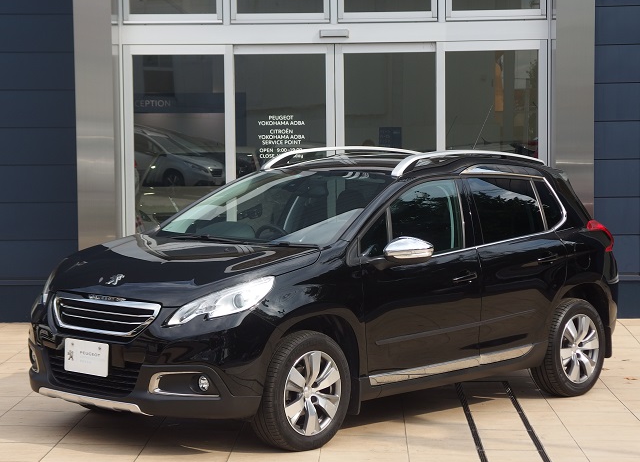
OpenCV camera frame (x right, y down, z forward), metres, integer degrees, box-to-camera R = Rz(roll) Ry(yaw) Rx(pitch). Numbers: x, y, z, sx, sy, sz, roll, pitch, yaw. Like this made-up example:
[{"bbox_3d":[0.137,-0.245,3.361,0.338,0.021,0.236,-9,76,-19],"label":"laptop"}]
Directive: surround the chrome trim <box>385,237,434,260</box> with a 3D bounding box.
[{"bbox_3d":[0.477,0.092,8.520,0.215,0.120,0.155,3,4,41],"label":"chrome trim"}]

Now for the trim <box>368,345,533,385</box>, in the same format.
[{"bbox_3d":[0.767,0.752,8.913,0.035,0.085,1.540,3,4,41],"label":"trim"}]

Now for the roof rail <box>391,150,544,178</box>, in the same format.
[{"bbox_3d":[0.922,-0.408,9.497,0.080,0.155,1.520,3,4,41],"label":"roof rail"}]

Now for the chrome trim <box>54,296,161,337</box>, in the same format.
[{"bbox_3d":[-1.118,0.434,8.040,0.800,0.170,0.110,3,4,41],"label":"chrome trim"}]

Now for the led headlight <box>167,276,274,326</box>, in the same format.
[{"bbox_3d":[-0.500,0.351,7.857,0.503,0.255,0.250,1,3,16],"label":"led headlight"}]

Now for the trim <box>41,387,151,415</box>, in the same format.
[{"bbox_3d":[-1.179,0.862,8.037,0.850,0.080,0.110,3,4,41],"label":"trim"}]

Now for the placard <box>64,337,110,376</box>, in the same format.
[{"bbox_3d":[-1.181,0.644,7.982,0.330,0.167,0.018,3,2,41],"label":"placard"}]

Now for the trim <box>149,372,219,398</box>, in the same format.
[{"bbox_3d":[-0.672,0.751,7.757,0.355,0.125,0.100,1,3,9],"label":"trim"}]

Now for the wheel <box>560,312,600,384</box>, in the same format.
[{"bbox_3d":[1.585,0.742,10.003,0.180,0.445,0.445,3,4,41],"label":"wheel"}]

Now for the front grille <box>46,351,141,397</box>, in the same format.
[{"bbox_3d":[-1.171,0.740,8.046,0.700,0.190,0.100,3,4,41],"label":"front grille"}]

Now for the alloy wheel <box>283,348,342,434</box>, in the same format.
[{"bbox_3d":[-0.085,0.832,8.116,0.155,0.441,0.441,3,4,41],"label":"alloy wheel"}]

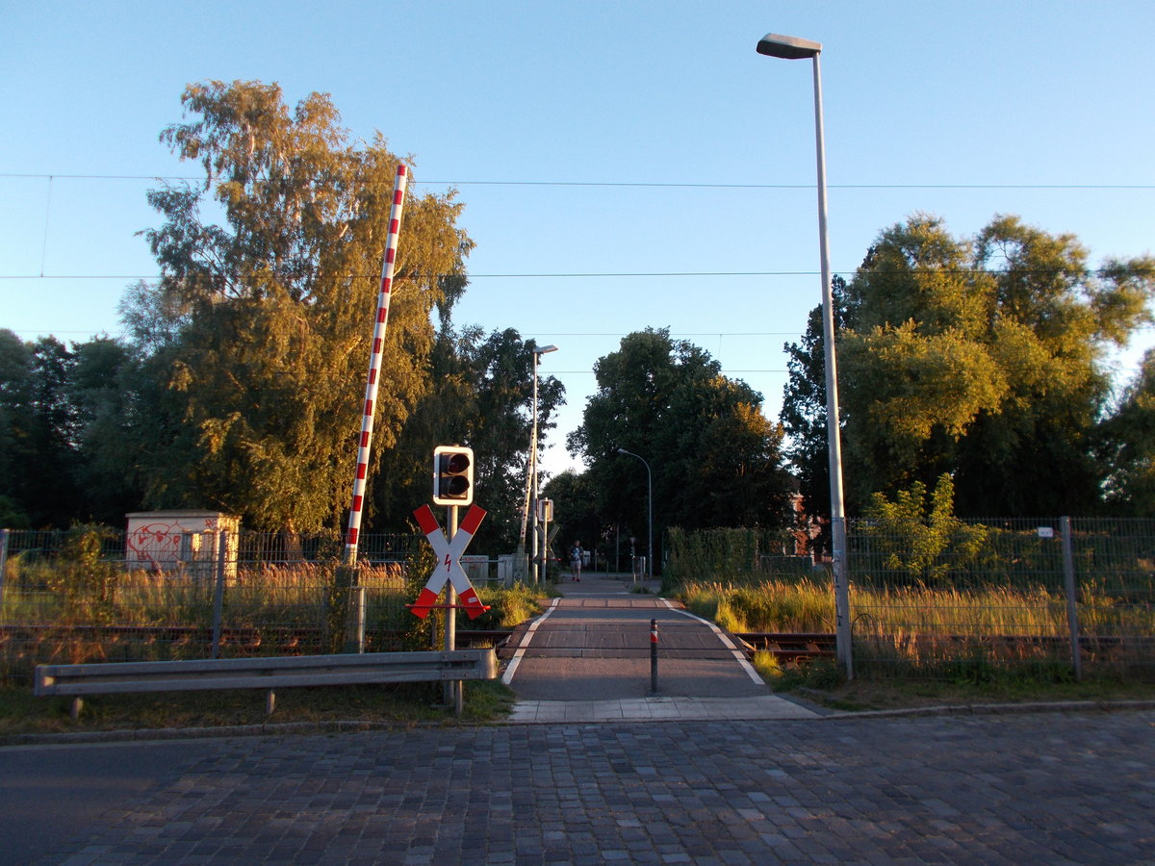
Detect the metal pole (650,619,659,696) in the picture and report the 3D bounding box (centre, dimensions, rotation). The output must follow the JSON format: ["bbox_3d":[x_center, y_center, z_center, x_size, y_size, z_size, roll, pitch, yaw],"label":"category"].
[{"bbox_3d":[0.855,2.511,9.745,0.085,0.832,0.085,0,-8,0],"label":"metal pole"}]

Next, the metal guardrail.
[{"bbox_3d":[-3.265,2.711,9.263,4.792,0.651,0.240,1,-8,-5],"label":"metal guardrail"}]

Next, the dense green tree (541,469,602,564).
[{"bbox_3d":[-0.449,6.169,61.742,4.286,7.368,3.858,0,-8,0],"label":"dense green tree"}]

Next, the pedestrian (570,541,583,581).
[{"bbox_3d":[-0.021,5.588,37.746,0.560,1.740,0.420,0,-8,-1],"label":"pedestrian"}]

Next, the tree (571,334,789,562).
[{"bbox_3d":[6.294,0.975,53.384,13.711,15.329,12.340,0,-8,0],"label":"tree"}]

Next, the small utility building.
[{"bbox_3d":[-14.129,4.271,31.353,3.350,2.868,1.800,-1,-8,5],"label":"small utility building"}]

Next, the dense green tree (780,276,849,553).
[{"bbox_3d":[13.234,-0.479,46.519,4.873,16.497,4.873,0,-8,0],"label":"dense green tree"}]

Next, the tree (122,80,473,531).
[{"bbox_3d":[-11.022,-4.447,35.464,13.465,21.278,12.118,0,-8,0],"label":"tree"}]

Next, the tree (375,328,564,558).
[{"bbox_3d":[-5.442,0.902,43.296,9.398,12.864,8.458,0,-8,0],"label":"tree"}]

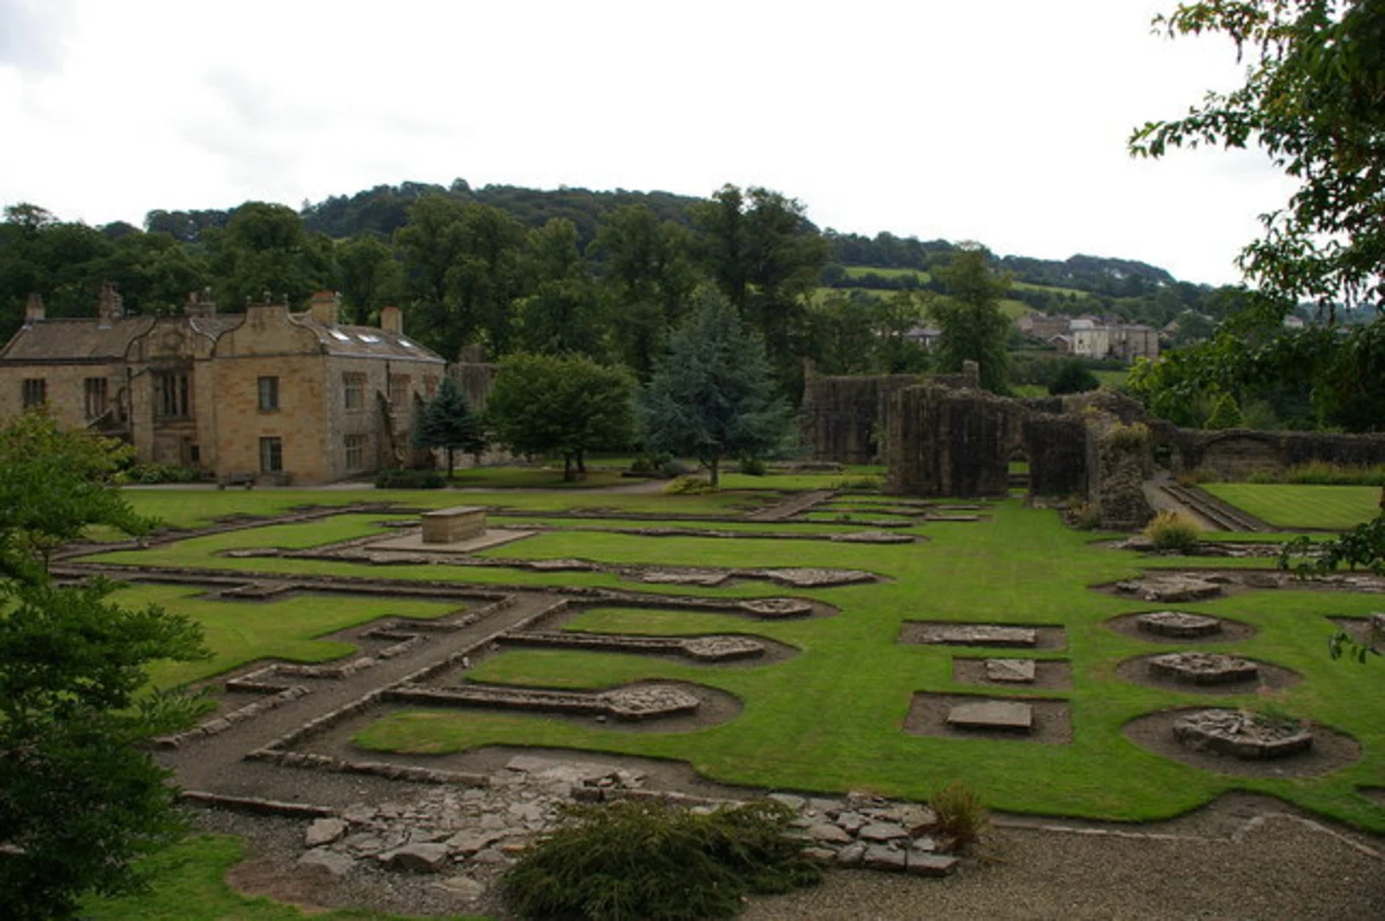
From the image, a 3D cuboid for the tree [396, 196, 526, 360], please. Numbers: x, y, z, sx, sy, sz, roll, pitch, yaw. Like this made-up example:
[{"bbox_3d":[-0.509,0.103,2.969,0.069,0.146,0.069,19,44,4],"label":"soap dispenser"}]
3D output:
[{"bbox_3d":[-23.180,-12.970,102.180,12.620,25.770,11.990,-1,4,0],"label":"tree"}]

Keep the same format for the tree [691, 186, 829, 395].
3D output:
[{"bbox_3d":[6.290,-13.020,98.180,12.940,25.670,12.300,-1,4,0],"label":"tree"}]

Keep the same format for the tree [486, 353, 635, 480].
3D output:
[{"bbox_3d":[-8.110,-2.660,63.410,8.970,7.800,8.520,-1,4,0],"label":"tree"}]

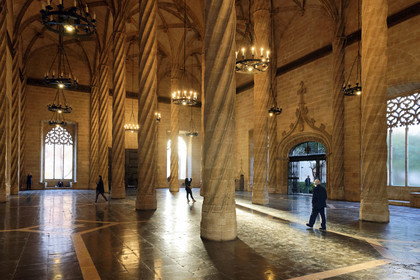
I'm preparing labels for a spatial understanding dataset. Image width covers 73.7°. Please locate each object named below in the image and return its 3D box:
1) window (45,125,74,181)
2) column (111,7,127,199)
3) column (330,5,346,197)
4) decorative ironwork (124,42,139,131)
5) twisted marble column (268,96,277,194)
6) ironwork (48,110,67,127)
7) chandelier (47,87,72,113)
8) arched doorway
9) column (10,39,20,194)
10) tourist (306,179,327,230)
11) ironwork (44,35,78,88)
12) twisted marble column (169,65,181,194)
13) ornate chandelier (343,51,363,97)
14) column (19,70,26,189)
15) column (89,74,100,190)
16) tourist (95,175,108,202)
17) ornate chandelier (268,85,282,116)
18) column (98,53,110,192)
[{"bbox_3d":[-16.800,1.507,31.255,2.891,6.028,0.450,2,-4,-29],"label":"window"},{"bbox_3d":[-6.594,-2.272,20.200,1.030,12.986,1.030,2,-4,-29],"label":"column"},{"bbox_3d":[9.454,-2.391,20.600,1.020,13.684,1.020,2,-4,-29],"label":"column"},{"bbox_3d":[-8.689,-5.954,31.310,1.750,10.340,1.750,0,0,0],"label":"decorative ironwork"},{"bbox_3d":[5.960,-0.238,26.700,0.950,10.871,0.950,2,-4,-29],"label":"twisted marble column"},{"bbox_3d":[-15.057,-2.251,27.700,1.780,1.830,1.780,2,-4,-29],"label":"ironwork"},{"bbox_3d":[-11.518,-3.129,21.500,1.850,2.035,1.850,2,-4,-29],"label":"chandelier"},{"bbox_3d":[8.193,2.328,23.530,0.600,4.496,3.750,2,-4,-29],"label":"arched doorway"},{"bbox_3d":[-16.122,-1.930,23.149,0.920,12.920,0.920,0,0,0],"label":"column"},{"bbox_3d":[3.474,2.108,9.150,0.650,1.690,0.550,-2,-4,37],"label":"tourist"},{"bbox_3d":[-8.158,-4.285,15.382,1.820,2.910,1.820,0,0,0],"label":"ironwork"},{"bbox_3d":[-3.763,-1.144,29.936,1.080,13.430,1.080,0,0,0],"label":"twisted marble column"},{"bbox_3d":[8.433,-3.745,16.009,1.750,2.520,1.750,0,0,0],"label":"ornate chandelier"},{"bbox_3d":[-19.559,-1.044,29.239,0.920,12.430,0.920,0,0,0],"label":"column"},{"bbox_3d":[-13.380,-0.813,32.522,1.080,13.360,1.050,0,0,0],"label":"column"},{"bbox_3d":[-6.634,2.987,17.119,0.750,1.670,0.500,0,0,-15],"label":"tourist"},{"bbox_3d":[4.911,-2.986,22.000,1.650,2.279,1.650,2,-4,-29],"label":"ornate chandelier"},{"bbox_3d":[-10.001,-1.585,26.492,1.050,13.200,1.050,0,0,0],"label":"column"}]

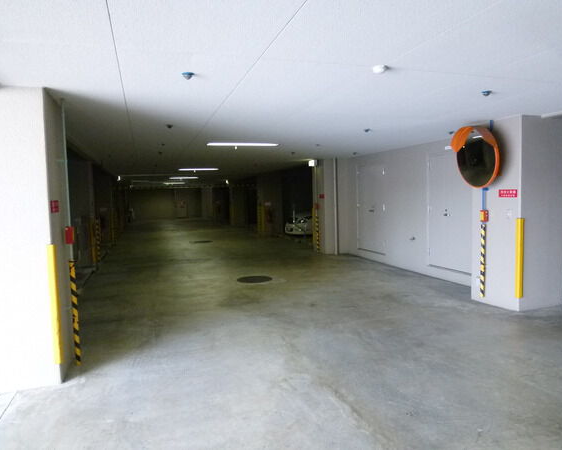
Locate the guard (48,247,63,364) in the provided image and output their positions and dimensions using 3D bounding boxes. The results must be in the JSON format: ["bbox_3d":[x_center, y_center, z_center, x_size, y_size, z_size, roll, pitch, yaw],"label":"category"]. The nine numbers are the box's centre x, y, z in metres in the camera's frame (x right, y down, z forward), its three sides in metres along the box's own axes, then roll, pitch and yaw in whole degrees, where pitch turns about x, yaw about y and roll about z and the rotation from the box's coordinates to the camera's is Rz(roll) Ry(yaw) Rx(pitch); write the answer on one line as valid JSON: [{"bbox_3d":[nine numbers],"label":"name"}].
[{"bbox_3d":[-1.909,0.675,3.509,0.060,1.010,0.060,-3,4,-18],"label":"guard"}]

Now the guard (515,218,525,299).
[{"bbox_3d":[3.025,0.425,5.272,0.070,1.010,0.070,-3,4,-18],"label":"guard"}]

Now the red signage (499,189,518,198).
[{"bbox_3d":[2.909,-0.401,5.350,0.010,0.098,0.276,-3,4,-18],"label":"red signage"}]

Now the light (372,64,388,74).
[{"bbox_3d":[0.713,-1.124,3.013,0.095,0.045,0.095,-3,4,-18],"label":"light"}]

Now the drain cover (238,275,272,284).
[{"bbox_3d":[-0.479,1.027,7.771,0.660,0.025,0.660,-2,4,0],"label":"drain cover"}]

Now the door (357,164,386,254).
[{"bbox_3d":[2.040,-0.390,9.451,0.070,2.020,1.210,-3,4,-18],"label":"door"}]

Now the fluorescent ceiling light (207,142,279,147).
[{"bbox_3d":[-0.605,-1.335,6.902,1.220,0.070,0.100,-3,4,-18],"label":"fluorescent ceiling light"}]

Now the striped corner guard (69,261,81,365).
[{"bbox_3d":[-1.877,0.814,3.801,0.060,0.970,0.060,-3,4,-18],"label":"striped corner guard"}]

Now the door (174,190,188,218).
[{"bbox_3d":[-7.595,-1.567,31.500,1.000,2.080,0.080,-3,4,-18],"label":"door"}]

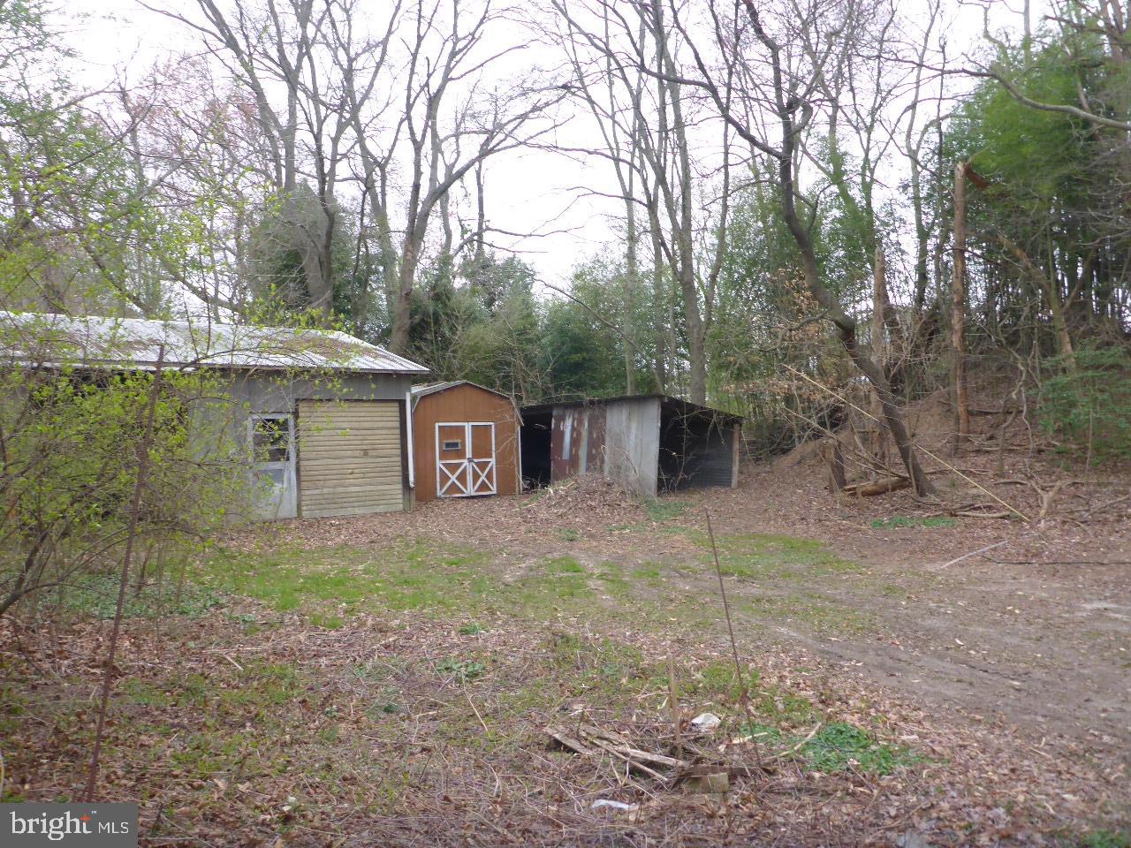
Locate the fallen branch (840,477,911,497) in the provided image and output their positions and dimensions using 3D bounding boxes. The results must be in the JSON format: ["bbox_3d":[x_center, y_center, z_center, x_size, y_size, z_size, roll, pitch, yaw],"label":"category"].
[{"bbox_3d":[7.250,1.460,21.300,2.100,0.320,0.350,-1,2,-27],"label":"fallen branch"}]

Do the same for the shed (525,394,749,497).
[{"bbox_3d":[1.600,0.450,24.800,4.800,2.400,3.700,1,2,40],"label":"shed"}]

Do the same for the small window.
[{"bbox_3d":[-5.590,0.310,17.400,0.690,0.870,0.070,-1,2,-32],"label":"small window"}]

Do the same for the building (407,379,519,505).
[{"bbox_3d":[-3.000,0.340,22.300,2.850,2.750,2.900,-1,2,-30],"label":"building"}]

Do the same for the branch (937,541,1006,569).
[{"bbox_3d":[5.030,1.620,11.300,2.000,0.080,0.100,-1,2,-44],"label":"branch"}]

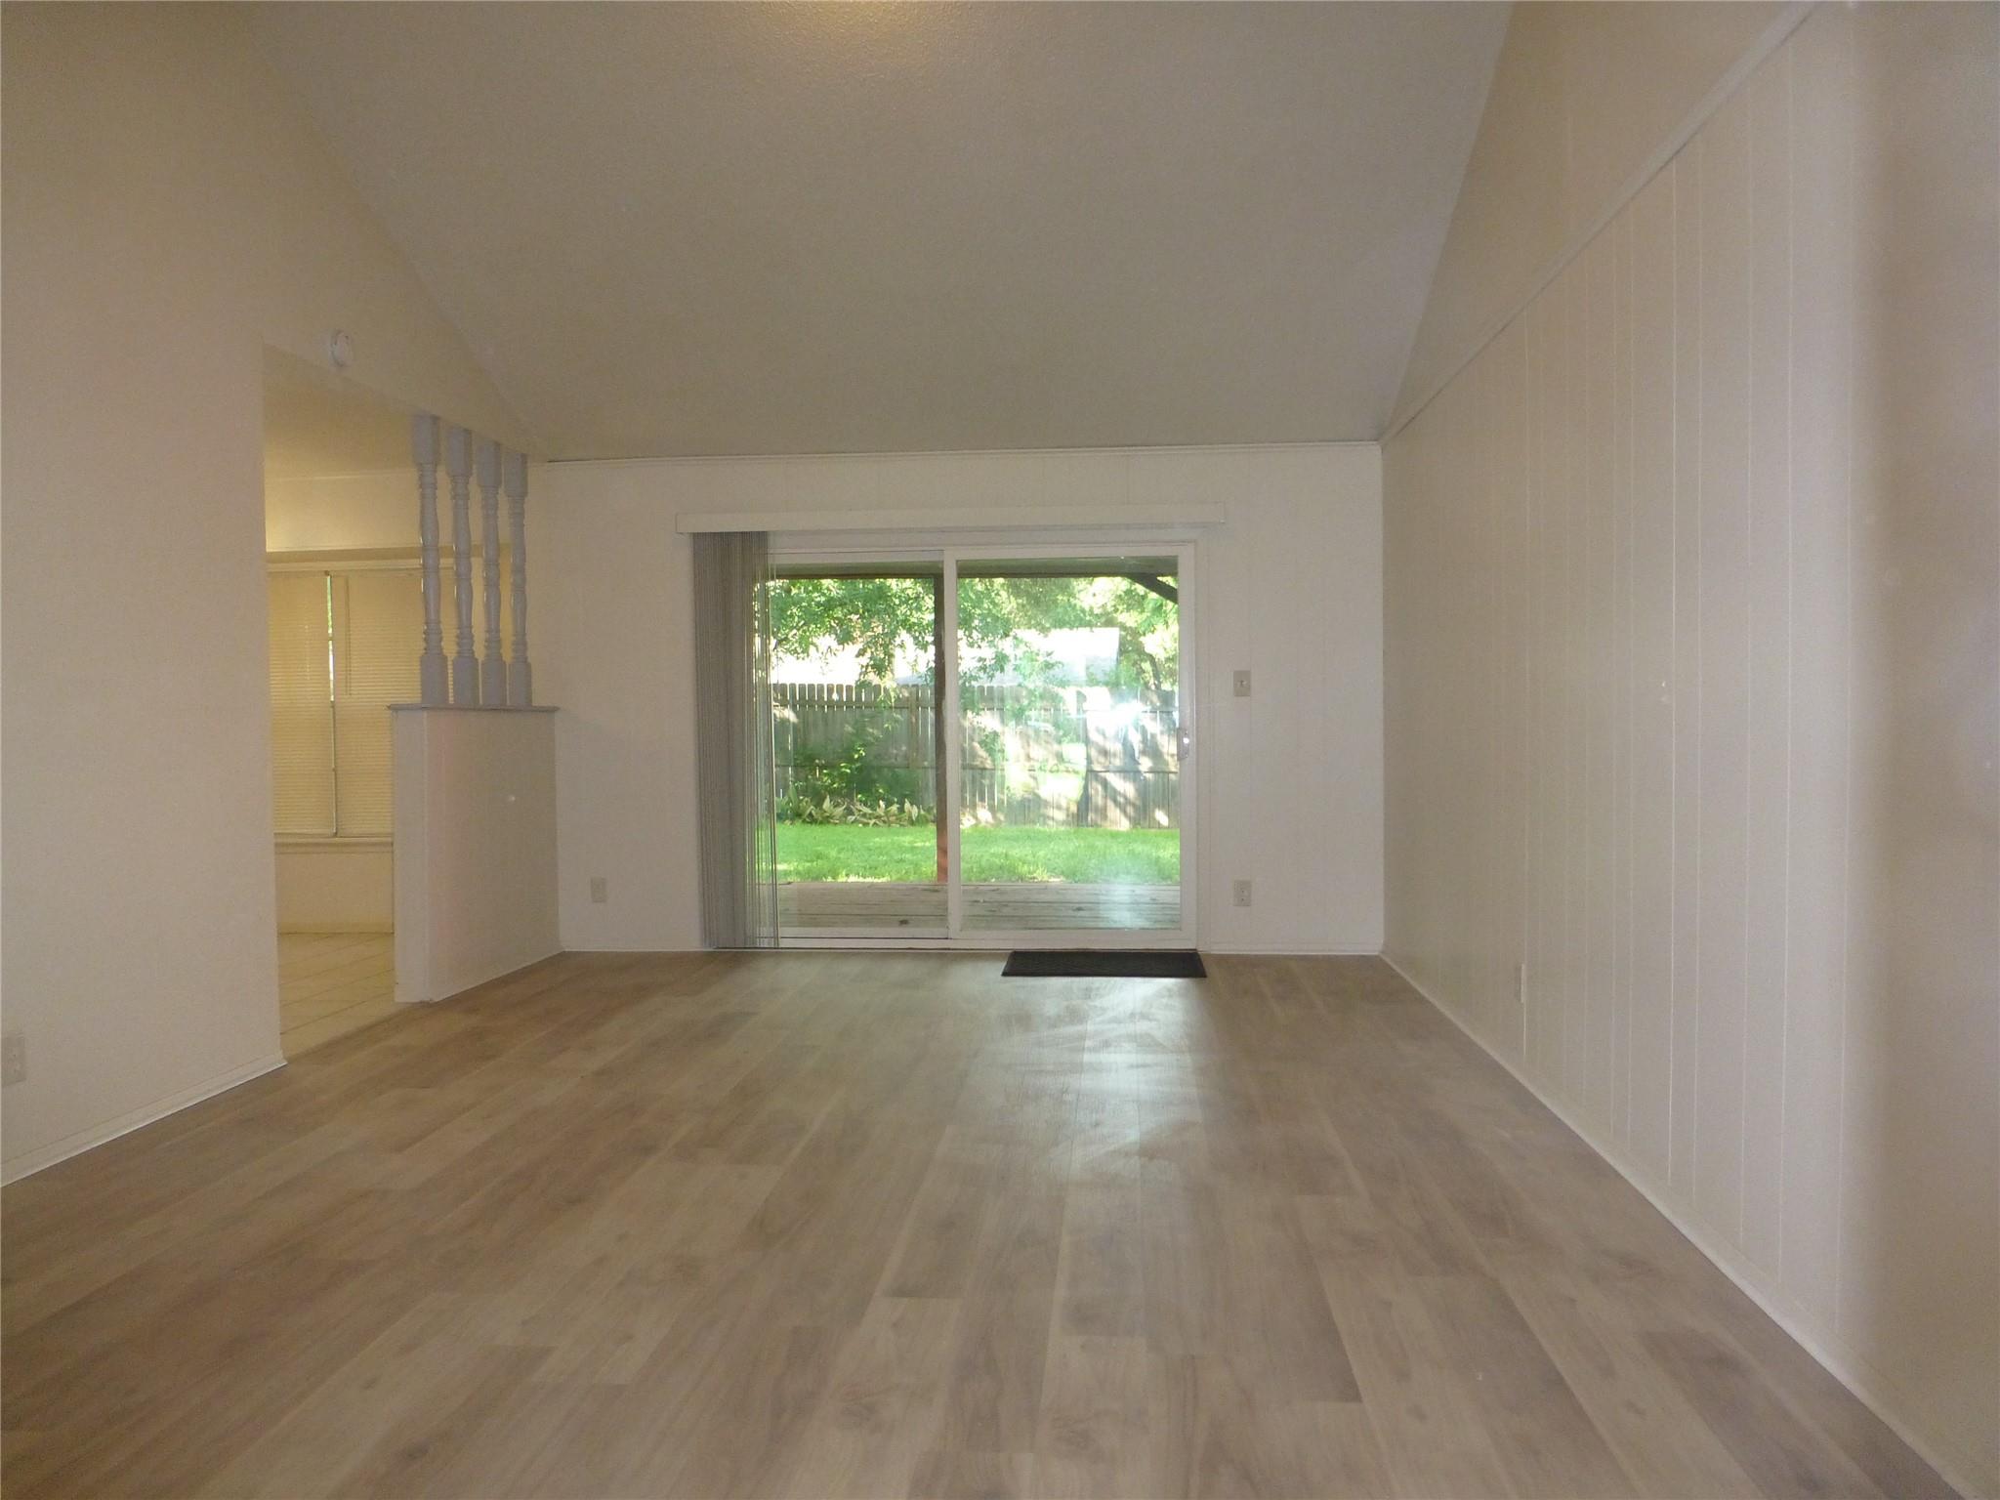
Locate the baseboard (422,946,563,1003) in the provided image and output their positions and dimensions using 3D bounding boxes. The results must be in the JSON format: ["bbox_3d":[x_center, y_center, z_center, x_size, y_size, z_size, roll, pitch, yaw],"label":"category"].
[{"bbox_3d":[-2.318,1.016,6.462,0.018,0.060,1.234,0,2,7],"label":"baseboard"}]

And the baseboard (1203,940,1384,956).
[{"bbox_3d":[1.427,0.970,6.777,0.875,0.068,0.018,0,2,5],"label":"baseboard"}]

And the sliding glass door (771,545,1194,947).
[{"bbox_3d":[-0.243,-0.005,6.929,2.426,1.989,0.110,0,2,5],"label":"sliding glass door"}]

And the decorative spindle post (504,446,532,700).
[{"bbox_3d":[-2.374,-0.841,6.856,0.080,1.236,0.080,0,2,5],"label":"decorative spindle post"}]

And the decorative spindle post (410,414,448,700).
[{"bbox_3d":[-2.451,-0.815,5.983,0.080,1.236,0.080,0,2,5],"label":"decorative spindle post"}]

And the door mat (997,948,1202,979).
[{"bbox_3d":[0.495,1.012,6.559,0.920,0.012,0.595,0,2,5],"label":"door mat"}]

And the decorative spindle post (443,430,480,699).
[{"bbox_3d":[-2.426,-0.824,6.269,0.080,1.236,0.080,0,2,5],"label":"decorative spindle post"}]

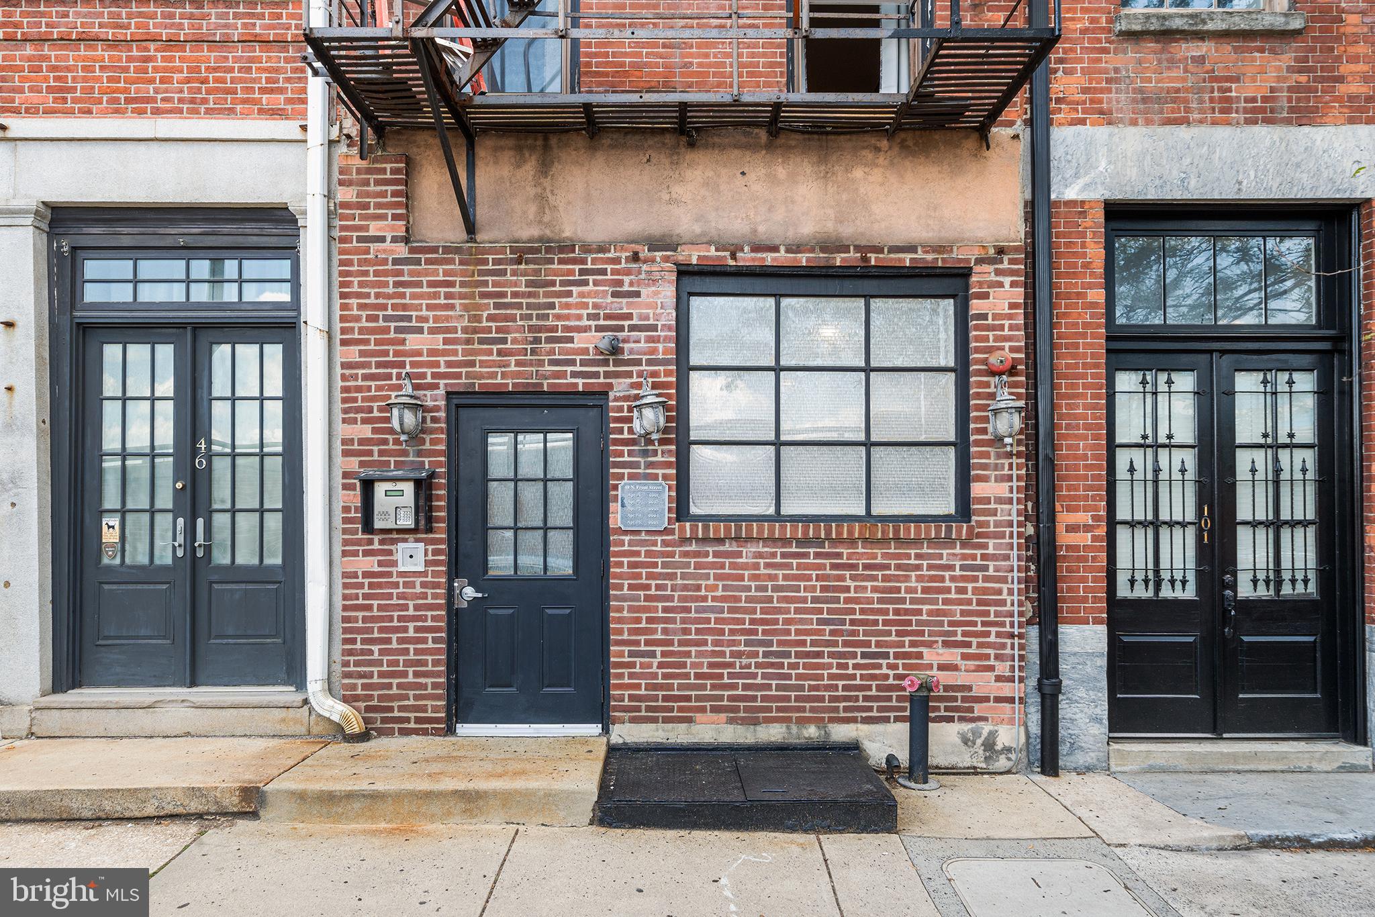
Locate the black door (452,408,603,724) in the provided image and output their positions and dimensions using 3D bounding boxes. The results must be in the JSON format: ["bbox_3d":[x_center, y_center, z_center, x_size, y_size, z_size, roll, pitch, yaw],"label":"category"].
[{"bbox_3d":[-0.974,0.663,5.689,0.946,2.017,0.070,0,-1,0],"label":"black door"}]

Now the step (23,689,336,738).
[{"bbox_3d":[-3.125,1.593,5.730,1.810,0.245,0.260,0,-1,0],"label":"step"}]

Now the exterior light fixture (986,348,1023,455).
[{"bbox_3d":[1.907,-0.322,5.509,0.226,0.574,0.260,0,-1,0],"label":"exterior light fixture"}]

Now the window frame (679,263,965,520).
[{"bbox_3d":[0.832,-0.334,5.701,1.753,1.433,0.080,0,-1,0],"label":"window frame"}]

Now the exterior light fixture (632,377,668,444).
[{"bbox_3d":[-0.221,-0.288,5.487,0.218,0.429,0.270,0,-1,0],"label":"exterior light fixture"}]

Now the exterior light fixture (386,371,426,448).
[{"bbox_3d":[-1.677,-0.290,5.475,0.229,0.447,0.270,0,-1,0],"label":"exterior light fixture"}]

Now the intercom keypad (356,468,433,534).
[{"bbox_3d":[-1.768,0.258,5.572,0.423,0.390,0.185,0,-1,0],"label":"intercom keypad"}]

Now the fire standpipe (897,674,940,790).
[{"bbox_3d":[1.373,1.619,5.465,0.240,0.653,0.250,0,-1,0],"label":"fire standpipe"}]

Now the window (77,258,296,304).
[{"bbox_3d":[-3.169,-1.122,5.838,1.342,0.320,0.060,0,-1,0],"label":"window"}]

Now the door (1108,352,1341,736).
[{"bbox_3d":[3.379,0.538,5.840,1.509,2.435,0.100,0,-1,0],"label":"door"}]

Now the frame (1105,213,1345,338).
[{"bbox_3d":[3.395,-1.165,5.860,1.540,0.793,0.100,0,-1,0],"label":"frame"}]

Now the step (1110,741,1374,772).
[{"bbox_3d":[3.394,1.857,5.750,1.623,0.154,0.250,0,-1,0],"label":"step"}]

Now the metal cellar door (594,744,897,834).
[{"bbox_3d":[0.296,1.846,5.190,1.548,0.185,0.940,0,-1,0],"label":"metal cellar door"}]

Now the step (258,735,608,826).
[{"bbox_3d":[-1.321,1.795,5.175,1.707,0.174,0.950,0,-1,0],"label":"step"}]

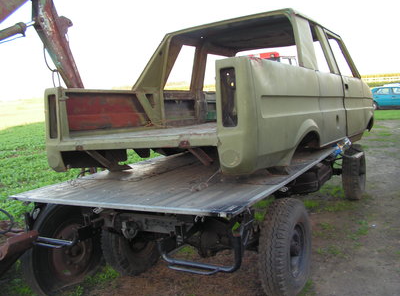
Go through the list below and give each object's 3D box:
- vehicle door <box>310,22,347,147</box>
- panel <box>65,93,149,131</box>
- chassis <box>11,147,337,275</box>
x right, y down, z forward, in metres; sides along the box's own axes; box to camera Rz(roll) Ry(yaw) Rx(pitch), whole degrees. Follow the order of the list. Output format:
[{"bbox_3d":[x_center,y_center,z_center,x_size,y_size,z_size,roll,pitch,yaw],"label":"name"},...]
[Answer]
[{"bbox_3d":[1.212,-0.622,4.002,0.180,1.120,0.920,-2,5,33],"label":"vehicle door"},{"bbox_3d":[-0.871,-0.362,4.096,0.060,0.360,1.080,-2,5,33],"label":"panel"},{"bbox_3d":[0.109,0.445,3.928,1.787,0.550,2.800,1,8,29],"label":"chassis"}]

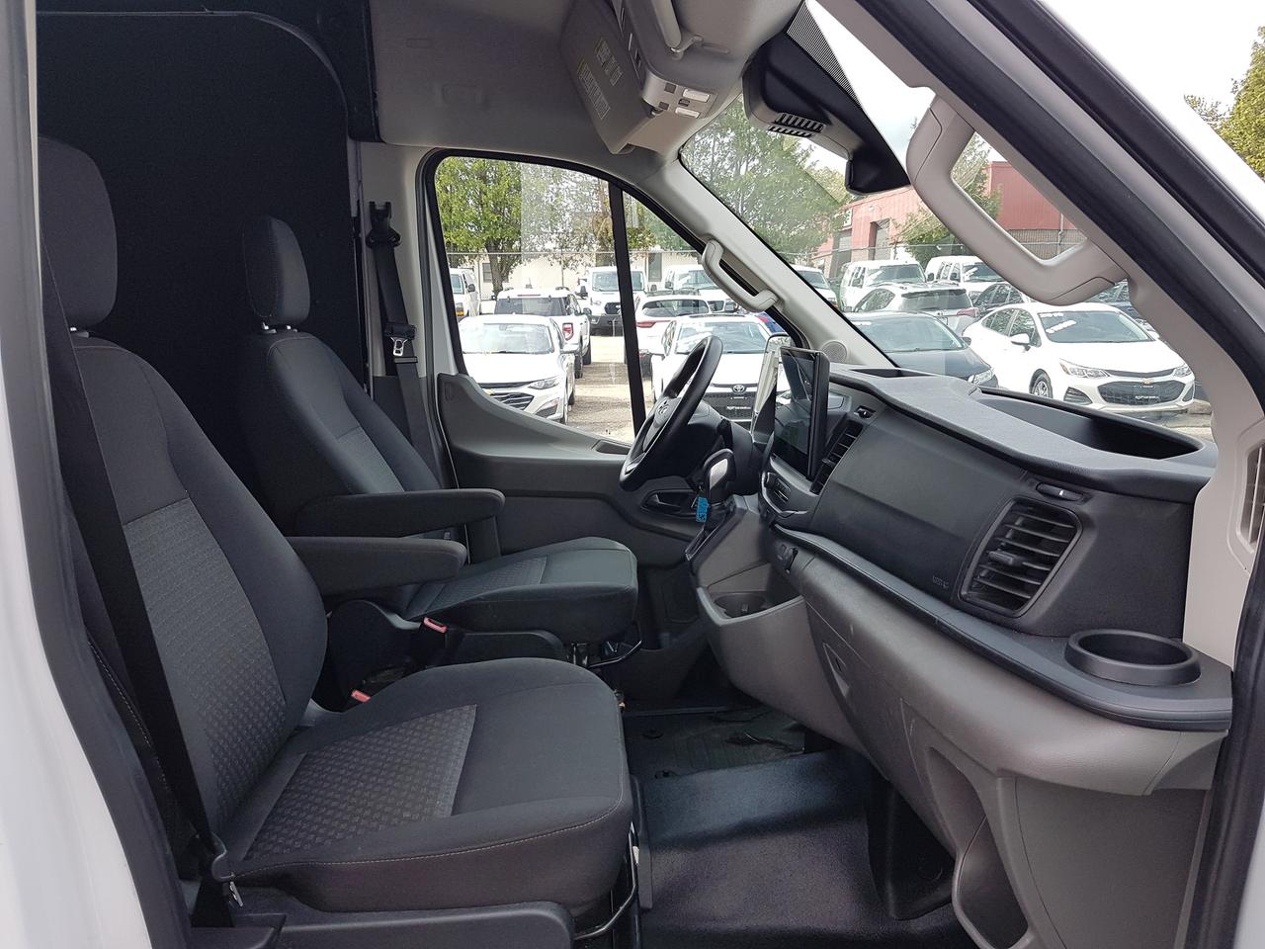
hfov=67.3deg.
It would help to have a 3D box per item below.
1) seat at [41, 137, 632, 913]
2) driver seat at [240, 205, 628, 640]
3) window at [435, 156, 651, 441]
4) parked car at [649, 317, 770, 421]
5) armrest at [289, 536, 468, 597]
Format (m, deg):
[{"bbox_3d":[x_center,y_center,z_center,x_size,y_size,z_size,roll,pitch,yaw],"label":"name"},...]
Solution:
[{"bbox_3d":[-0.375,0.018,1.213,0.790,0.870,0.540,0,10,0],"label":"seat"},{"bbox_3d":[-0.375,-0.122,2.016,0.790,0.860,0.540,0,10,0],"label":"driver seat"},{"bbox_3d":[-0.230,-0.430,2.422,0.560,0.710,0.080,0,10,0],"label":"window"},{"bbox_3d":[1.120,-1.457,13.050,1.790,1.440,4.630,0,10,-2],"label":"parked car"},{"bbox_3d":[-0.430,0.143,1.495,0.360,0.088,0.075,0,10,0],"label":"armrest"}]

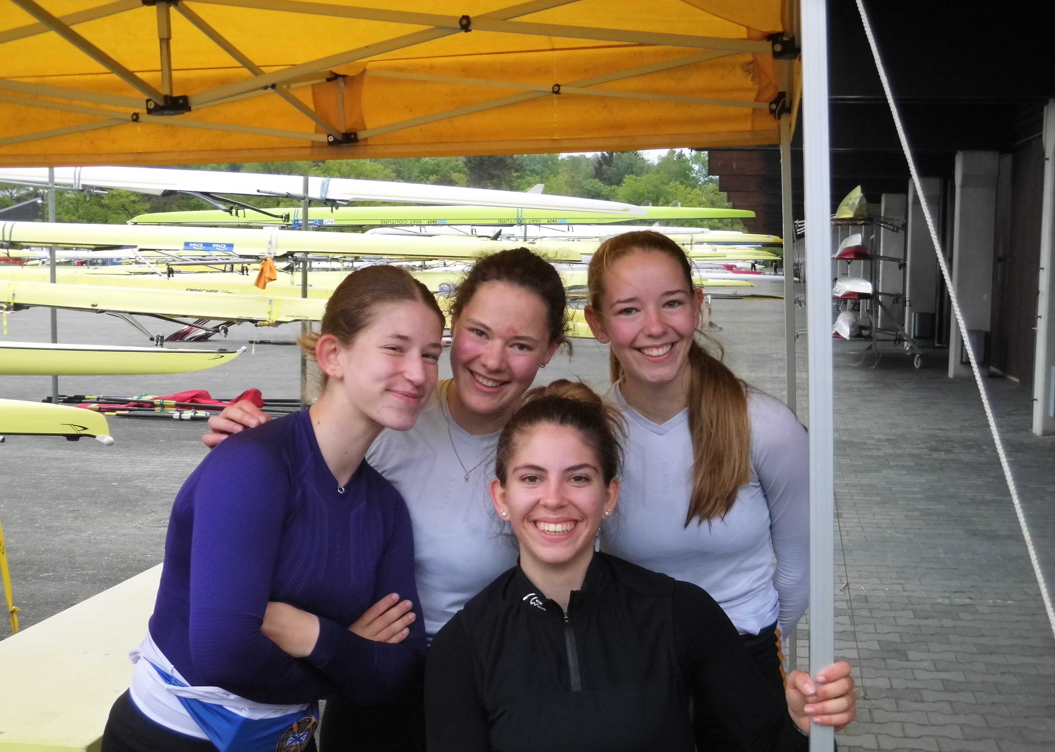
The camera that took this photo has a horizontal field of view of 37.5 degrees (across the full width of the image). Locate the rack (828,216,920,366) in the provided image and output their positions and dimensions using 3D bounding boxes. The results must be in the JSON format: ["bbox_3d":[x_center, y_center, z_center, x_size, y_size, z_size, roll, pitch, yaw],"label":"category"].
[{"bbox_3d":[5.419,-1.348,24.619,1.450,2.220,3.550,1,4,11],"label":"rack"}]

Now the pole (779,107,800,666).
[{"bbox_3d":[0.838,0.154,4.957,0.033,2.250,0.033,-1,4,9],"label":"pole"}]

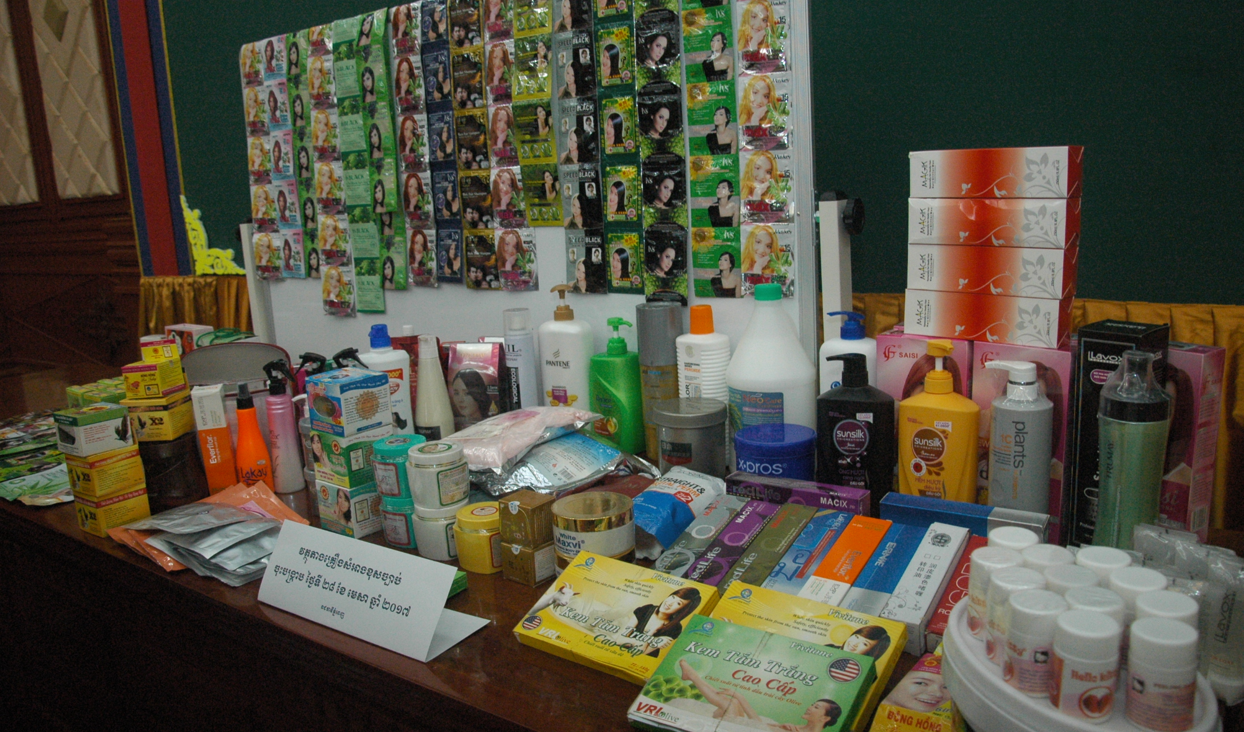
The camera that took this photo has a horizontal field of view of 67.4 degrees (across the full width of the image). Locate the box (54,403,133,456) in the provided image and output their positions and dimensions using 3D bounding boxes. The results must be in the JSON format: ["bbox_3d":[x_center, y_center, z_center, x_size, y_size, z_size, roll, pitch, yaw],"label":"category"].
[{"bbox_3d":[-0.812,0.097,1.433,0.074,0.059,0.075,6,15,35],"label":"box"}]

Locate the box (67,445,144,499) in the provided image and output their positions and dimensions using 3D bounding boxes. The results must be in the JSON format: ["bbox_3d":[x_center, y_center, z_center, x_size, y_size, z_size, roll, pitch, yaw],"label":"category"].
[{"bbox_3d":[-0.787,0.157,1.421,0.067,0.059,0.075,5,14,32],"label":"box"}]

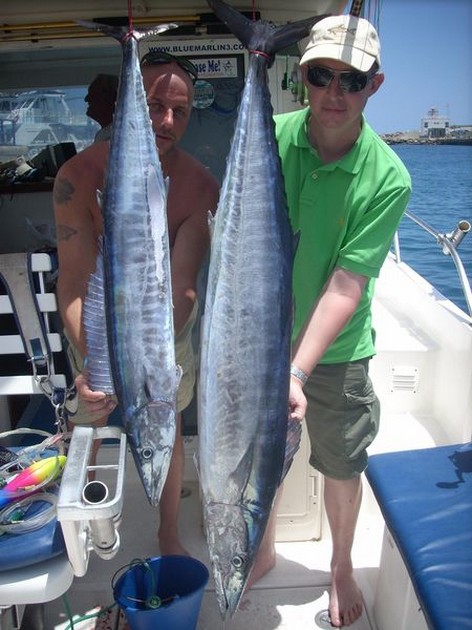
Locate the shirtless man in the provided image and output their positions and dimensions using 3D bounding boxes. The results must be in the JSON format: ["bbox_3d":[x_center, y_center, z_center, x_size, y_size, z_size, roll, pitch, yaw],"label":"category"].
[{"bbox_3d":[-0.300,0.076,2.120,0.510,1.670,0.500,-1,15,-5],"label":"shirtless man"}]

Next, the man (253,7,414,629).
[{"bbox_3d":[0.195,0.128,1.865,0.500,1.700,0.500,4,15,14],"label":"man"}]

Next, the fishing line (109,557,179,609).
[{"bbox_3d":[-0.240,0.735,1.797,0.180,0.110,0.120,0,15,0],"label":"fishing line"}]

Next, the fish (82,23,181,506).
[{"bbox_3d":[-0.245,-0.062,1.742,0.230,1.270,0.130,-1,15,-6],"label":"fish"}]

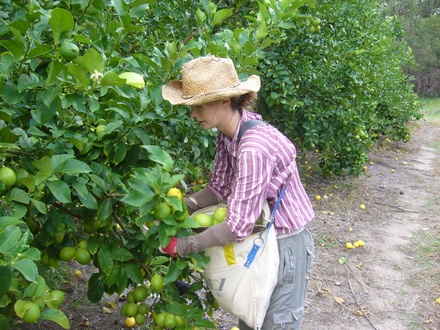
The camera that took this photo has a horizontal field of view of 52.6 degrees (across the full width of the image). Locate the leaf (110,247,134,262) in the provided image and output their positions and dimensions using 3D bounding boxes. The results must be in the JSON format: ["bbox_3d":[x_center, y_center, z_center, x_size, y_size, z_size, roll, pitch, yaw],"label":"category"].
[{"bbox_3d":[-0.359,0.328,1.630,0.093,0.050,0.022,12,-33,-4],"label":"leaf"}]

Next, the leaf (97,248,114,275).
[{"bbox_3d":[-0.415,0.353,1.620,0.052,0.098,0.022,-20,-22,-22],"label":"leaf"}]

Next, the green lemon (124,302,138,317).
[{"bbox_3d":[-0.351,0.572,1.760,0.054,0.056,0.054,0,9,0],"label":"green lemon"}]

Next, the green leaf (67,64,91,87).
[{"bbox_3d":[-0.452,-0.284,1.420,0.075,0.080,0.035,-3,10,-17],"label":"green leaf"}]

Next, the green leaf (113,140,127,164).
[{"bbox_3d":[-0.387,-0.046,1.720,0.047,0.095,0.022,15,-17,-8],"label":"green leaf"}]

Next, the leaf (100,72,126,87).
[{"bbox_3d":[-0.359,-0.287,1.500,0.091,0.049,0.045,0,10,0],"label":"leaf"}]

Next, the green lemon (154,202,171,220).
[{"bbox_3d":[-0.212,0.173,1.650,0.058,0.064,0.058,0,10,0],"label":"green lemon"}]

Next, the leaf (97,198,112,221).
[{"bbox_3d":[-0.423,0.163,1.630,0.048,0.092,0.022,24,-24,-4],"label":"leaf"}]

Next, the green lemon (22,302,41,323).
[{"bbox_3d":[-0.619,0.484,1.460,0.057,0.067,0.057,0,10,0],"label":"green lemon"}]

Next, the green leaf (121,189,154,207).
[{"bbox_3d":[-0.293,0.115,1.580,0.118,0.060,0.040,-2,10,-11],"label":"green leaf"}]

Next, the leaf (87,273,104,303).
[{"bbox_3d":[-0.463,0.459,1.660,0.060,0.112,0.022,6,-24,-13],"label":"leaf"}]

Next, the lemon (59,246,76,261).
[{"bbox_3d":[-0.657,0.382,1.920,0.067,0.059,0.059,0,10,0],"label":"lemon"}]

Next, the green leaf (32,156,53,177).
[{"bbox_3d":[-0.551,0.008,1.380,0.062,0.066,0.030,-4,11,-22],"label":"green leaf"}]

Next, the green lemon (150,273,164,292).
[{"bbox_3d":[-0.249,0.471,1.780,0.055,0.072,0.055,0,10,0],"label":"green lemon"}]

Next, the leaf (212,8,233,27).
[{"bbox_3d":[0.009,-0.621,1.880,0.112,0.052,0.028,-43,1,1],"label":"leaf"}]

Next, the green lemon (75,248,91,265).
[{"bbox_3d":[-0.507,0.340,1.650,0.058,0.065,0.058,0,10,0],"label":"green lemon"}]

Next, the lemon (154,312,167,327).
[{"bbox_3d":[-0.261,0.686,1.970,0.058,0.063,0.058,0,10,0],"label":"lemon"}]

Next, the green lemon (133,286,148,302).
[{"bbox_3d":[-0.311,0.508,1.750,0.057,0.062,0.057,0,10,0],"label":"green lemon"}]

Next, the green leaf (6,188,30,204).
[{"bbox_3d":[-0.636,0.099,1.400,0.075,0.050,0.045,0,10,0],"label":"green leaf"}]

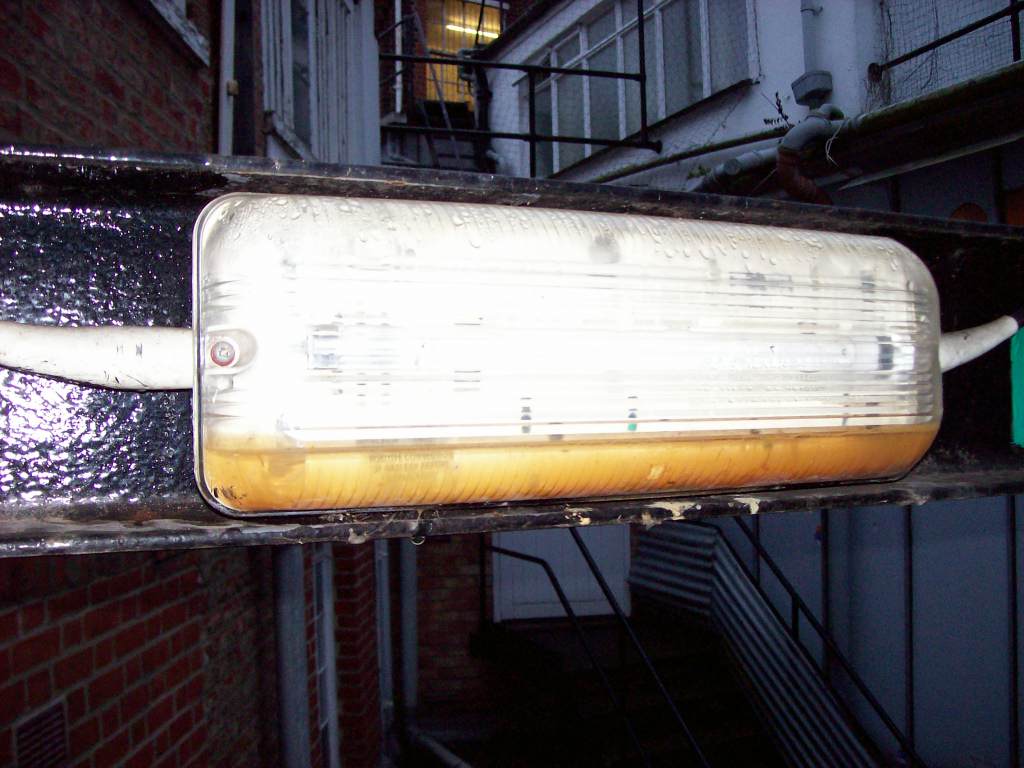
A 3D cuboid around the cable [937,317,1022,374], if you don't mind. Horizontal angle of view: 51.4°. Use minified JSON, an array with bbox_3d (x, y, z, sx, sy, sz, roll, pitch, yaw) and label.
[{"bbox_3d":[0.270,-0.023,0.615,0.066,0.032,0.023,-1,-1,-30],"label":"cable"}]

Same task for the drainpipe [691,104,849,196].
[{"bbox_3d":[1.374,-1.232,5.800,0.360,0.420,0.950,-1,-1,-24],"label":"drainpipe"}]

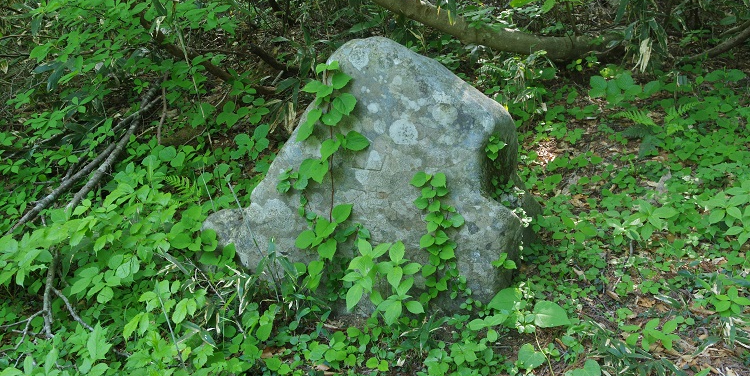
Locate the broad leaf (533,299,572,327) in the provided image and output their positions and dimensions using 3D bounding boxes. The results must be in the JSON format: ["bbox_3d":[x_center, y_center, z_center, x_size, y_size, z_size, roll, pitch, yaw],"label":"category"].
[{"bbox_3d":[0.539,0.383,2.150,0.110,0.025,0.095,15,41,8],"label":"broad leaf"}]

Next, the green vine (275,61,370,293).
[{"bbox_3d":[-0.180,-0.036,2.400,0.310,0.760,0.150,1,12,7],"label":"green vine"}]

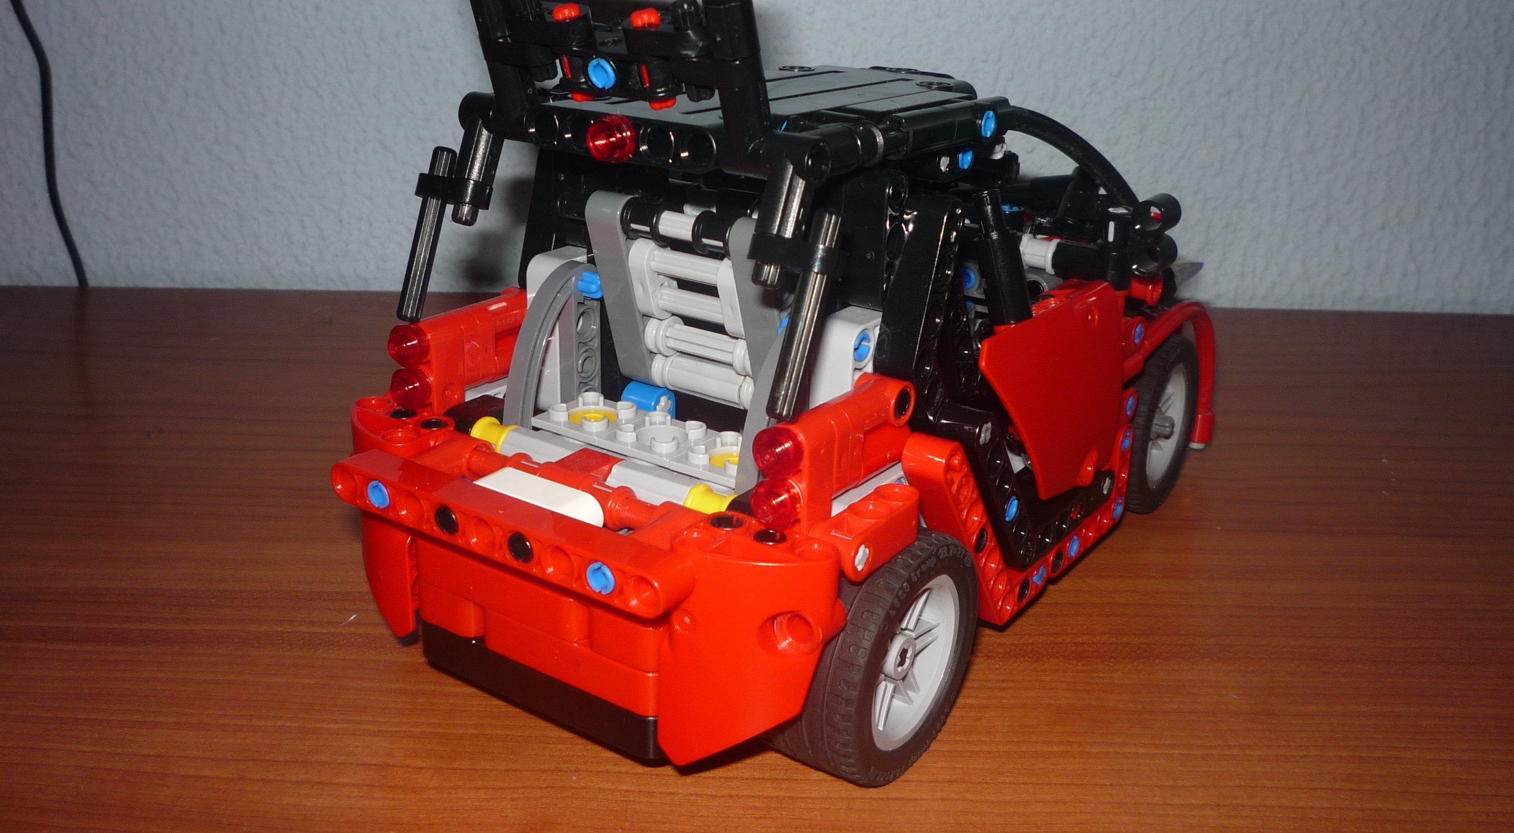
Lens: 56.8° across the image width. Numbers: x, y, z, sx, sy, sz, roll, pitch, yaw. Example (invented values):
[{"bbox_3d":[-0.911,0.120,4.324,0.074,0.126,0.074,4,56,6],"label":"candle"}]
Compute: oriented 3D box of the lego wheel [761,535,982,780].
[{"bbox_3d":[0.018,0.038,0.236,0.022,0.043,0.043,15,25,31],"label":"lego wheel"}]

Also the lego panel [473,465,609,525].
[{"bbox_3d":[-0.036,0.015,0.228,0.024,0.008,0.008,15,25,31],"label":"lego panel"}]

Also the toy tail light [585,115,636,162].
[{"bbox_3d":[-0.023,-0.045,0.224,0.008,0.008,0.005,15,25,31],"label":"toy tail light"}]

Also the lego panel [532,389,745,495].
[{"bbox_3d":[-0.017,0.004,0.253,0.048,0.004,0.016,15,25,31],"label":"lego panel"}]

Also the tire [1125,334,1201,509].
[{"bbox_3d":[0.088,0.000,0.336,0.022,0.043,0.043,15,25,31],"label":"tire"}]

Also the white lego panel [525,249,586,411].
[{"bbox_3d":[-0.037,-0.017,0.276,0.008,0.032,0.016,15,25,31],"label":"white lego panel"}]

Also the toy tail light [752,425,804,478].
[{"bbox_3d":[0.003,0.006,0.209,0.008,0.008,0.005,15,25,31],"label":"toy tail light"}]

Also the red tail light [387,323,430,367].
[{"bbox_3d":[-0.063,-0.012,0.250,0.008,0.008,0.005,15,25,31],"label":"red tail light"}]

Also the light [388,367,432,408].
[{"bbox_3d":[-0.063,-0.005,0.253,0.008,0.008,0.005,15,25,31],"label":"light"}]

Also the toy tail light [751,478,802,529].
[{"bbox_3d":[0.003,0.013,0.212,0.008,0.008,0.005,15,25,31],"label":"toy tail light"}]

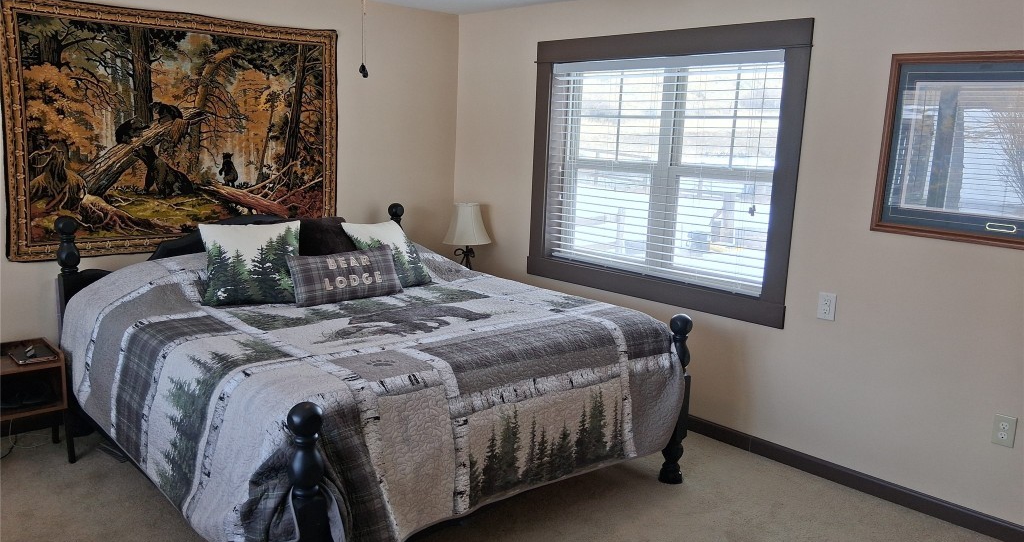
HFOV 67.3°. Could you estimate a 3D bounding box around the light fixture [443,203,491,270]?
[{"bbox_3d":[-0.286,-0.165,4.805,0.304,0.507,0.304,2,10,0],"label":"light fixture"}]

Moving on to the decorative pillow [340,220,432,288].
[{"bbox_3d":[-0.608,-0.082,3.789,0.140,0.405,0.399,-34,-12,33],"label":"decorative pillow"}]

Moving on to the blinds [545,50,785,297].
[{"bbox_3d":[0.710,-0.535,3.991,0.055,1.114,1.396,-8,14,-43],"label":"blinds"}]

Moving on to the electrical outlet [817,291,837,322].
[{"bbox_3d":[1.367,0.158,3.336,0.008,0.117,0.072,-8,14,-43],"label":"electrical outlet"}]

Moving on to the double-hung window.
[{"bbox_3d":[0.714,-0.526,3.980,0.110,1.352,1.653,-8,14,-43],"label":"double-hung window"}]

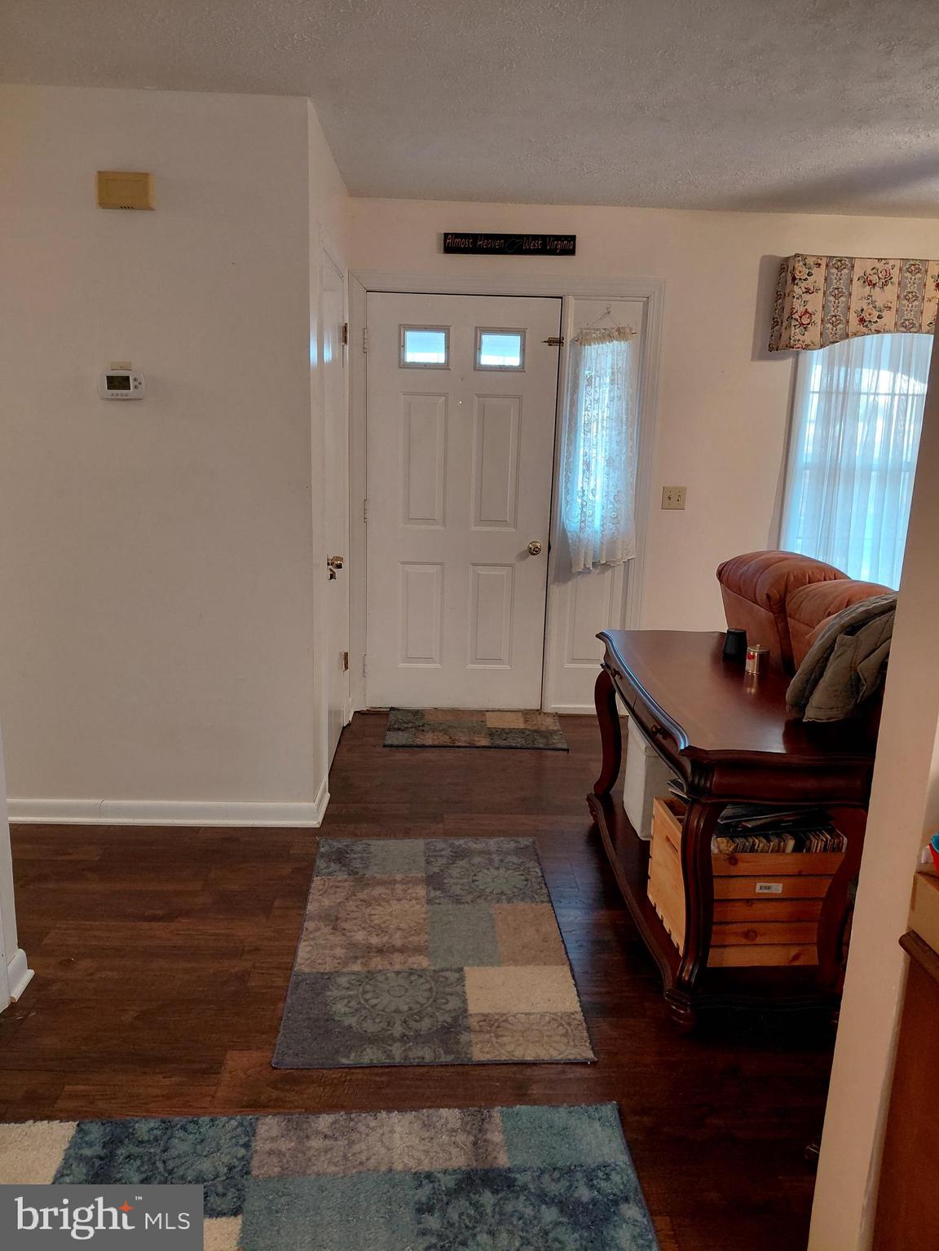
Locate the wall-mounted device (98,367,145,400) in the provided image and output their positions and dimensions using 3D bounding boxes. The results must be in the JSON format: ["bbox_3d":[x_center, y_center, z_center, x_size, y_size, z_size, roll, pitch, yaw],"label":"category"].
[{"bbox_3d":[-1.141,-0.791,2.975,0.137,0.095,0.033,1,13,-2],"label":"wall-mounted device"}]

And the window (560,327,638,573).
[{"bbox_3d":[0.641,-0.841,4.386,0.340,1.165,0.055,1,13,-2],"label":"window"}]

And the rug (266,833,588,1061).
[{"bbox_3d":[-0.114,0.906,2.710,0.768,0.012,1.165,1,13,-4],"label":"rug"}]

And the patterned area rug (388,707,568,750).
[{"bbox_3d":[0.026,0.508,4.431,0.860,0.012,0.530,2,13,-1],"label":"patterned area rug"}]

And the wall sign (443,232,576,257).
[{"bbox_3d":[0.189,-1.758,4.175,0.606,0.091,0.022,1,13,-2],"label":"wall sign"}]

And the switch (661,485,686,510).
[{"bbox_3d":[1.012,-0.629,4.470,0.113,0.113,0.010,1,13,-2],"label":"switch"}]

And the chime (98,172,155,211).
[{"bbox_3d":[-1.075,-1.362,2.834,0.165,0.100,0.050,1,13,-2],"label":"chime"}]

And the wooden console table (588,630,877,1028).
[{"bbox_3d":[0.722,0.530,2.802,0.510,0.750,1.270,1,13,-2],"label":"wooden console table"}]

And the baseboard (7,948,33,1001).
[{"bbox_3d":[-1.180,0.910,2.375,0.030,0.097,0.135,1,13,-2],"label":"baseboard"}]

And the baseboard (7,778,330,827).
[{"bbox_3d":[-1.155,0.660,3.447,1.200,0.097,0.265,1,13,-2],"label":"baseboard"}]

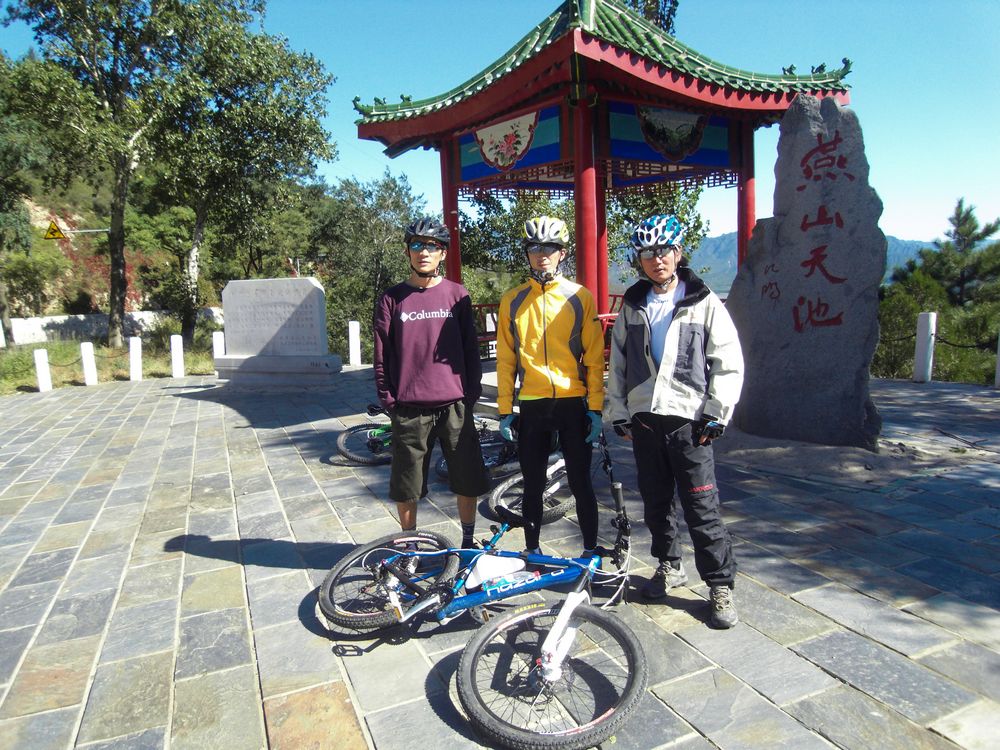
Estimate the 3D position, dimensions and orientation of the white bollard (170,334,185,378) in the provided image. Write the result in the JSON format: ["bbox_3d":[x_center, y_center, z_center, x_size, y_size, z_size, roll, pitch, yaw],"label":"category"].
[{"bbox_3d":[-6.186,-0.345,13.278,0.215,0.810,0.215,-1,6,0],"label":"white bollard"}]

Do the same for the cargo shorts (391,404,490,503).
[{"bbox_3d":[-0.318,0.397,3.647,0.510,0.530,0.290,-1,6,0],"label":"cargo shorts"}]

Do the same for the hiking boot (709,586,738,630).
[{"bbox_3d":[0.972,0.987,3.056,0.110,0.125,0.290,0,7,11],"label":"hiking boot"}]

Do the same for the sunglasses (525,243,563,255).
[{"bbox_3d":[0.216,-0.613,3.360,0.155,0.050,0.140,-1,7,12],"label":"sunglasses"}]

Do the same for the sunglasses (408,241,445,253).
[{"bbox_3d":[-0.361,-0.639,3.449,0.145,0.050,0.150,0,7,12],"label":"sunglasses"}]

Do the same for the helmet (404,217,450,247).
[{"bbox_3d":[-0.366,-0.729,3.499,0.220,0.165,0.280,0,7,12],"label":"helmet"}]

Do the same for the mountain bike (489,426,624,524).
[{"bbox_3d":[0.270,0.610,5.050,1.000,0.600,1.650,-20,11,-15],"label":"mountain bike"}]

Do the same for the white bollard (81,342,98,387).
[{"bbox_3d":[-7.414,-0.190,12.537,0.210,0.780,0.210,-1,6,0],"label":"white bollard"}]

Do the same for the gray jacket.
[{"bbox_3d":[0.760,-0.125,3.000,0.560,0.660,0.320,0,7,21],"label":"gray jacket"}]

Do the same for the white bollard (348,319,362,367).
[{"bbox_3d":[-2.920,-0.626,14.010,0.210,0.880,0.210,-1,6,0],"label":"white bollard"}]

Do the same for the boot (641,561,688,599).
[{"bbox_3d":[0.785,0.967,3.278,0.110,0.120,0.290,5,9,45],"label":"boot"}]

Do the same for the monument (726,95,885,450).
[{"bbox_3d":[2.640,-0.880,6.030,1.150,2.850,0.500,3,9,38],"label":"monument"}]

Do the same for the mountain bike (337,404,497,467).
[{"bbox_3d":[-0.711,0.497,6.535,1.700,0.600,1.000,-5,27,-27],"label":"mountain bike"}]

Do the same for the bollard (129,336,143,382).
[{"bbox_3d":[-7.209,-0.307,13.750,0.200,0.870,0.200,-6,8,-26],"label":"bollard"}]

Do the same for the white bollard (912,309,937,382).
[{"bbox_3d":[5.550,-0.359,9.050,0.200,0.890,0.200,1,8,30],"label":"white bollard"}]

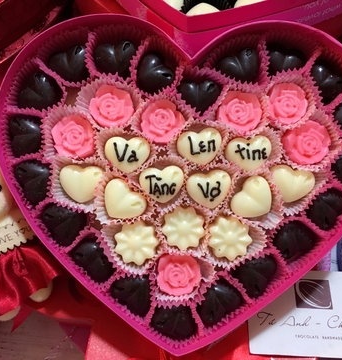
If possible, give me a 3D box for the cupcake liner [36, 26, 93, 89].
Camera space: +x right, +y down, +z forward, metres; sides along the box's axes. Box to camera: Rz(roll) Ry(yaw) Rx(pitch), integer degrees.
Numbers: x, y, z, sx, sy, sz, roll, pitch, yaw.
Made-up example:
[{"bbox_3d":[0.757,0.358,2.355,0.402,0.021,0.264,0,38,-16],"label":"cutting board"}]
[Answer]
[{"bbox_3d":[-0.062,-0.071,0.242,0.033,0.018,0.035,0,84,0],"label":"cupcake liner"}]

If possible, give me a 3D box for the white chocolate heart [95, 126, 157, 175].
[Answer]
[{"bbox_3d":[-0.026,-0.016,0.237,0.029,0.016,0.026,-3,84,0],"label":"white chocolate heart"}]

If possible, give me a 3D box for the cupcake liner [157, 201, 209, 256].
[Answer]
[{"bbox_3d":[0.007,0.028,0.232,0.029,0.018,0.030,0,84,0],"label":"cupcake liner"}]

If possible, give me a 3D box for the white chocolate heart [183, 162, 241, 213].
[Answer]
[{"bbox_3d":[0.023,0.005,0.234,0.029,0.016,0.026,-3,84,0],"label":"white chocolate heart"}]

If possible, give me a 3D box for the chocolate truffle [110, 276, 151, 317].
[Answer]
[{"bbox_3d":[-0.025,0.071,0.243,0.027,0.015,0.028,-30,84,-3],"label":"chocolate truffle"}]

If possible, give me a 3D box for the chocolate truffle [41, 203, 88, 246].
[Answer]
[{"bbox_3d":[-0.068,0.028,0.257,0.026,0.015,0.028,-32,85,0],"label":"chocolate truffle"}]

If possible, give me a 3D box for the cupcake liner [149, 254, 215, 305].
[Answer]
[{"bbox_3d":[0.007,0.060,0.250,0.038,0.018,0.030,0,86,3],"label":"cupcake liner"}]

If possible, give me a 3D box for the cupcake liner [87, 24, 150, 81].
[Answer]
[{"bbox_3d":[-0.033,-0.079,0.261,0.039,0.018,0.035,0,86,3],"label":"cupcake liner"}]

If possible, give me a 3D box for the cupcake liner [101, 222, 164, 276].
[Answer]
[{"bbox_3d":[-0.021,0.039,0.231,0.033,0.018,0.030,0,84,0],"label":"cupcake liner"}]

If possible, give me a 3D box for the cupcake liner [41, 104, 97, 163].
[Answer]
[{"bbox_3d":[-0.063,-0.028,0.259,0.034,0.018,0.036,0,86,3],"label":"cupcake liner"}]

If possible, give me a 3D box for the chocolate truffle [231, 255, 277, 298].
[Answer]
[{"bbox_3d":[0.052,0.059,0.243,0.027,0.015,0.028,45,86,5],"label":"chocolate truffle"}]

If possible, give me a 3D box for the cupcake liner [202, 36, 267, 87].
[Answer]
[{"bbox_3d":[0.040,-0.073,0.257,0.038,0.018,0.032,0,86,3],"label":"cupcake liner"}]

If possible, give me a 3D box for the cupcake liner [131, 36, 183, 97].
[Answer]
[{"bbox_3d":[-0.009,-0.070,0.256,0.035,0.020,0.036,0,83,1],"label":"cupcake liner"}]

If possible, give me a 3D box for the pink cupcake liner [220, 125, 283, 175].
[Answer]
[{"bbox_3d":[0.049,-0.018,0.251,0.036,0.018,0.034,0,83,1],"label":"pink cupcake liner"}]

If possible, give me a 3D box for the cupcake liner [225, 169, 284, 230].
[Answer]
[{"bbox_3d":[0.047,0.012,0.234,0.032,0.018,0.033,0,84,0],"label":"cupcake liner"}]

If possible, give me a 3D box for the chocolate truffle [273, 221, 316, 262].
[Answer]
[{"bbox_3d":[0.071,0.035,0.232,0.026,0.015,0.025,-14,84,-2],"label":"chocolate truffle"}]

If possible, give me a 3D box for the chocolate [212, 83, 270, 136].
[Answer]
[{"bbox_3d":[0.045,-0.046,0.255,0.030,0.017,0.030,0,83,1],"label":"chocolate"}]

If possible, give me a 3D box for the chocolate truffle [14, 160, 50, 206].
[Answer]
[{"bbox_3d":[-0.081,0.002,0.236,0.025,0.015,0.026,-37,85,-4],"label":"chocolate truffle"}]

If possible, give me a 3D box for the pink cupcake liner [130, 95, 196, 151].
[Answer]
[{"bbox_3d":[-0.006,-0.035,0.253,0.036,0.018,0.034,0,83,1],"label":"pink cupcake liner"}]

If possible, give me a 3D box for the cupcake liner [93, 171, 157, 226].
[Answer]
[{"bbox_3d":[-0.026,0.011,0.234,0.035,0.018,0.032,0,84,0],"label":"cupcake liner"}]

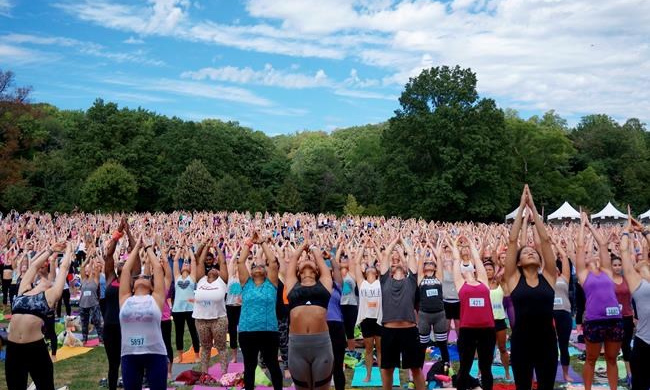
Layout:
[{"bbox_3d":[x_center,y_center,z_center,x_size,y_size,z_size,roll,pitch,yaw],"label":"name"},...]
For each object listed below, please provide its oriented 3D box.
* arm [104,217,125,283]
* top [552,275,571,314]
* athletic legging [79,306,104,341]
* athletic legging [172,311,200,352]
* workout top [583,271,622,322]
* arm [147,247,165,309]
[{"bbox_3d":[-2.237,0.590,8.050,0.140,0.680,0.170,6,-16,0],"label":"arm"},{"bbox_3d":[3.106,1.326,10.100,0.360,0.520,0.250,-1,-11,3],"label":"top"},{"bbox_3d":[-5.094,2.816,16.600,0.500,0.780,0.300,0,-5,3],"label":"athletic legging"},{"bbox_3d":[-2.203,2.155,12.050,0.430,0.700,0.280,0,-3,3],"label":"athletic legging"},{"bbox_3d":[3.101,1.132,8.450,0.420,0.560,0.300,-7,-11,6],"label":"workout top"},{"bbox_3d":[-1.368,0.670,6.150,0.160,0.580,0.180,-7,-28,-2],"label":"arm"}]

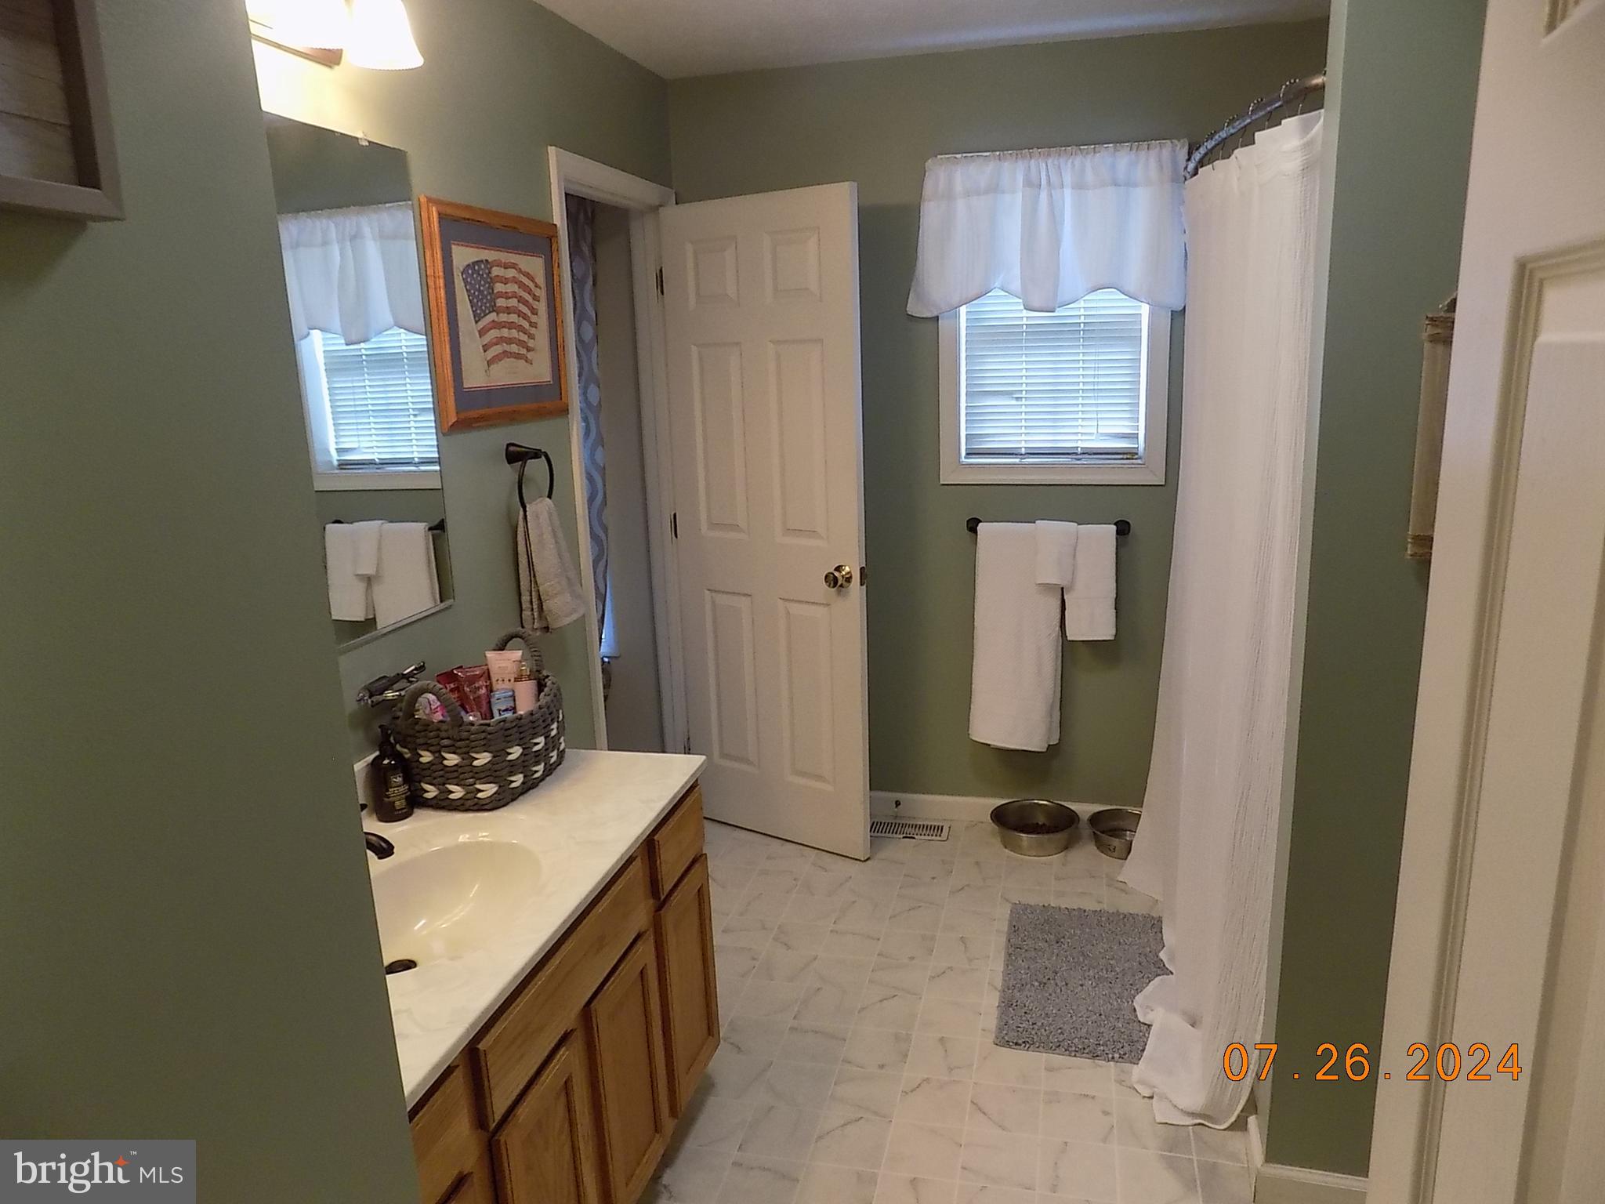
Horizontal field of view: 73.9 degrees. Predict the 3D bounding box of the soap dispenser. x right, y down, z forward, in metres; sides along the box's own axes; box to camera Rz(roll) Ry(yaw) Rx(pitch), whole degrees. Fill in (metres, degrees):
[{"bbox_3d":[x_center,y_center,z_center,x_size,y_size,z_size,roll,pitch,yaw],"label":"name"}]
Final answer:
[{"bbox_3d":[-0.738,0.304,1.912,0.066,0.168,0.066,-10,16,-33],"label":"soap dispenser"}]

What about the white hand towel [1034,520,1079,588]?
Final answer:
[{"bbox_3d":[0.786,-0.146,3.313,0.138,0.210,0.080,1,14,14],"label":"white hand towel"}]

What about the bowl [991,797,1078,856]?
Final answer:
[{"bbox_3d":[0.754,0.748,3.457,0.277,0.090,0.277,1,14,14],"label":"bowl"}]

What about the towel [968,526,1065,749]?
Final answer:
[{"bbox_3d":[0.688,0.117,3.442,0.300,0.755,0.090,1,13,14],"label":"towel"}]

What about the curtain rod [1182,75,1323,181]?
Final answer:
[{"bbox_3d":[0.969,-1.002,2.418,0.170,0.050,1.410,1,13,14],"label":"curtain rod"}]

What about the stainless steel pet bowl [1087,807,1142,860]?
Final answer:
[{"bbox_3d":[1.045,0.761,3.437,0.238,0.087,0.238,1,13,14],"label":"stainless steel pet bowl"}]

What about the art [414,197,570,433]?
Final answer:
[{"bbox_3d":[-0.668,-0.639,2.404,0.030,0.455,0.545,1,14,14],"label":"art"}]

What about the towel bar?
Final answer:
[{"bbox_3d":[0.764,-0.234,3.329,0.497,0.057,0.075,1,14,14],"label":"towel bar"}]

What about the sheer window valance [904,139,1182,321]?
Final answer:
[{"bbox_3d":[0.715,-1.093,3.163,0.800,0.470,0.090,1,13,14],"label":"sheer window valance"}]

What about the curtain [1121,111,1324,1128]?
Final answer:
[{"bbox_3d":[0.934,0.003,2.530,0.270,1.950,1.220,1,14,14],"label":"curtain"}]

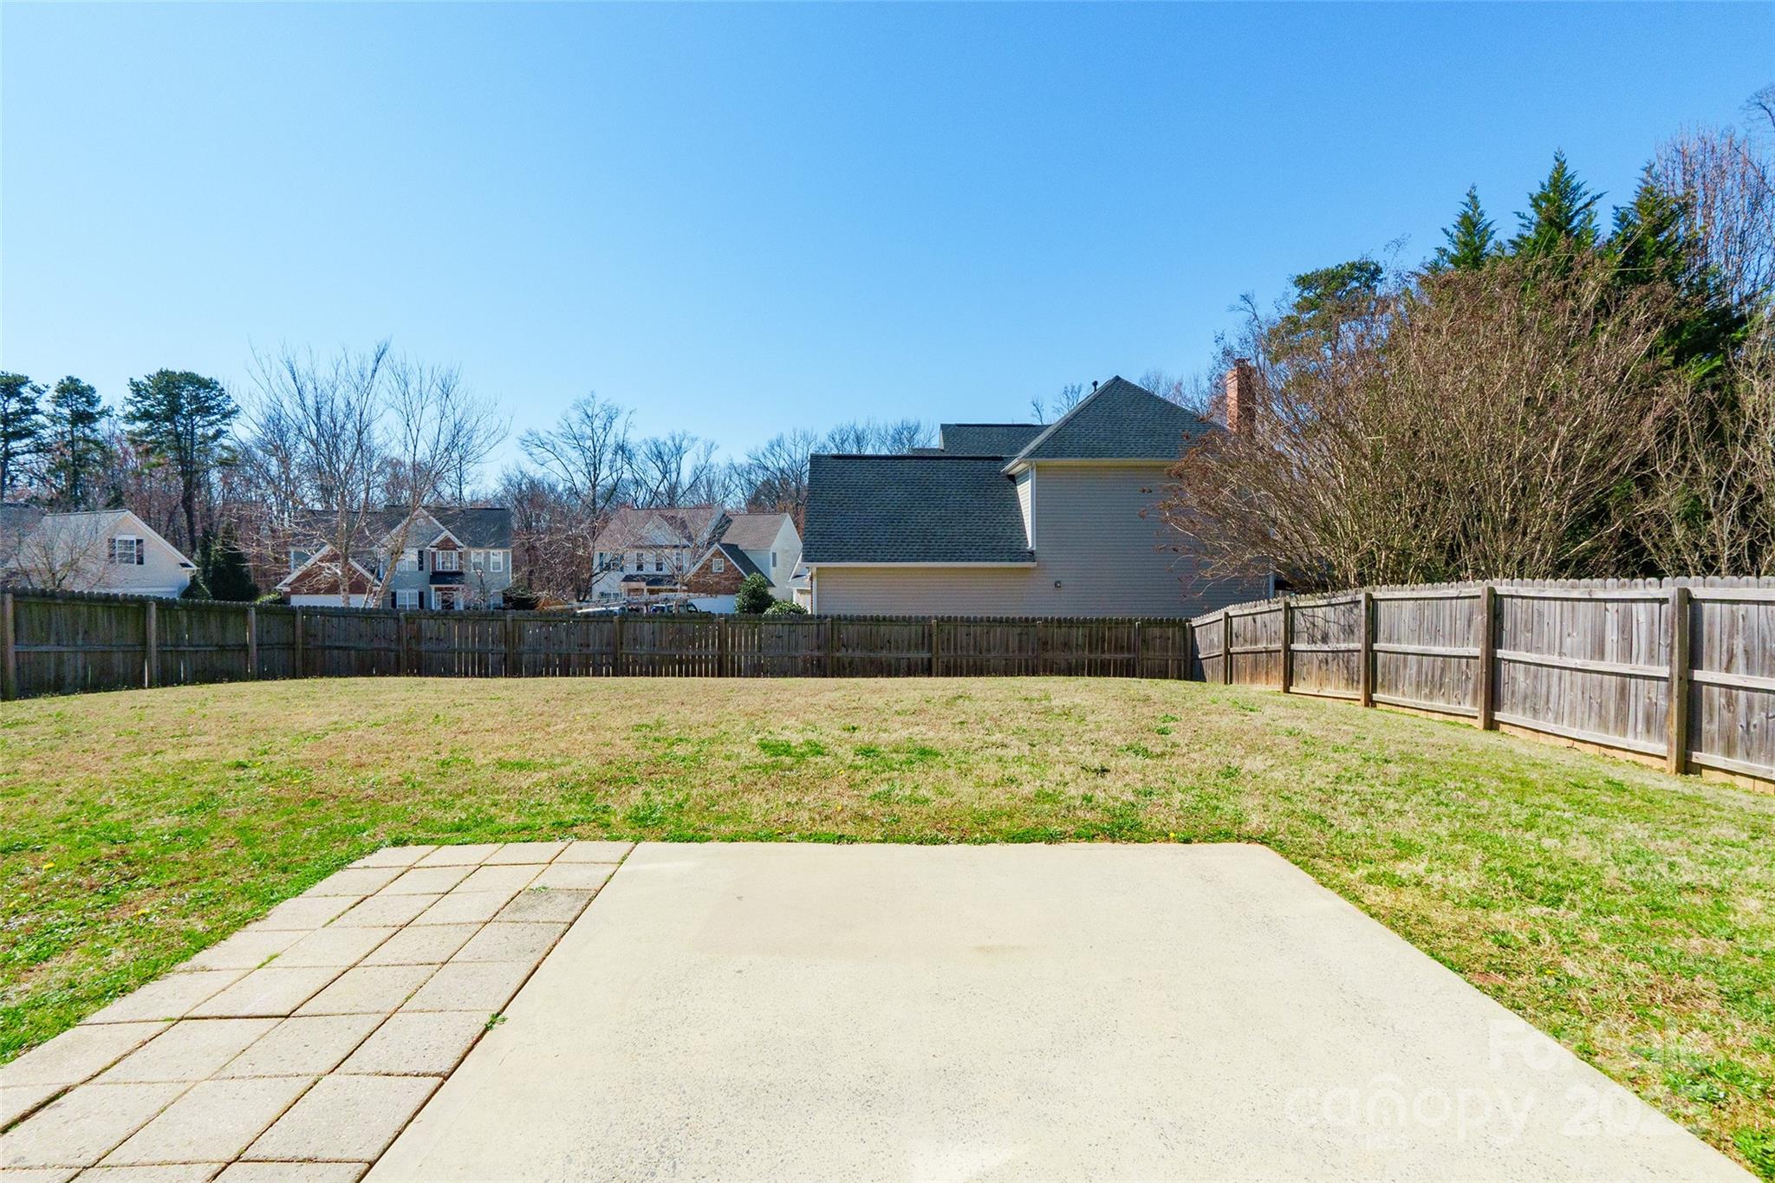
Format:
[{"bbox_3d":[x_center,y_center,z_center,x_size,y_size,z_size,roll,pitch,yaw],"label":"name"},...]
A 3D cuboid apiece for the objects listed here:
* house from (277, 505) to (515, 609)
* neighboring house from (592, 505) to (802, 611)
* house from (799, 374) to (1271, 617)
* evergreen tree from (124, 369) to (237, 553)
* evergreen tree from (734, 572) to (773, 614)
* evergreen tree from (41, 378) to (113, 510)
[{"bbox_3d":[-37.200,-2.120,61.200,14.600,9.200,11.500,-1,1,-29],"label":"house"},{"bbox_3d":[-15.400,-2.300,64.000,15.200,9.400,10.800,0,1,14],"label":"neighboring house"},{"bbox_3d":[3.760,-2.310,26.600,13.000,8.700,12.600,0,1,-3],"label":"house"},{"bbox_3d":[-60.900,-8.280,68.000,7.400,21.700,7.400,-1,2,-42],"label":"evergreen tree"},{"bbox_3d":[-6.800,0.690,40.000,2.050,3.350,2.050,0,1,-10],"label":"evergreen tree"},{"bbox_3d":[-68.900,-7.860,67.000,4.800,20.900,4.800,1,2,44],"label":"evergreen tree"}]

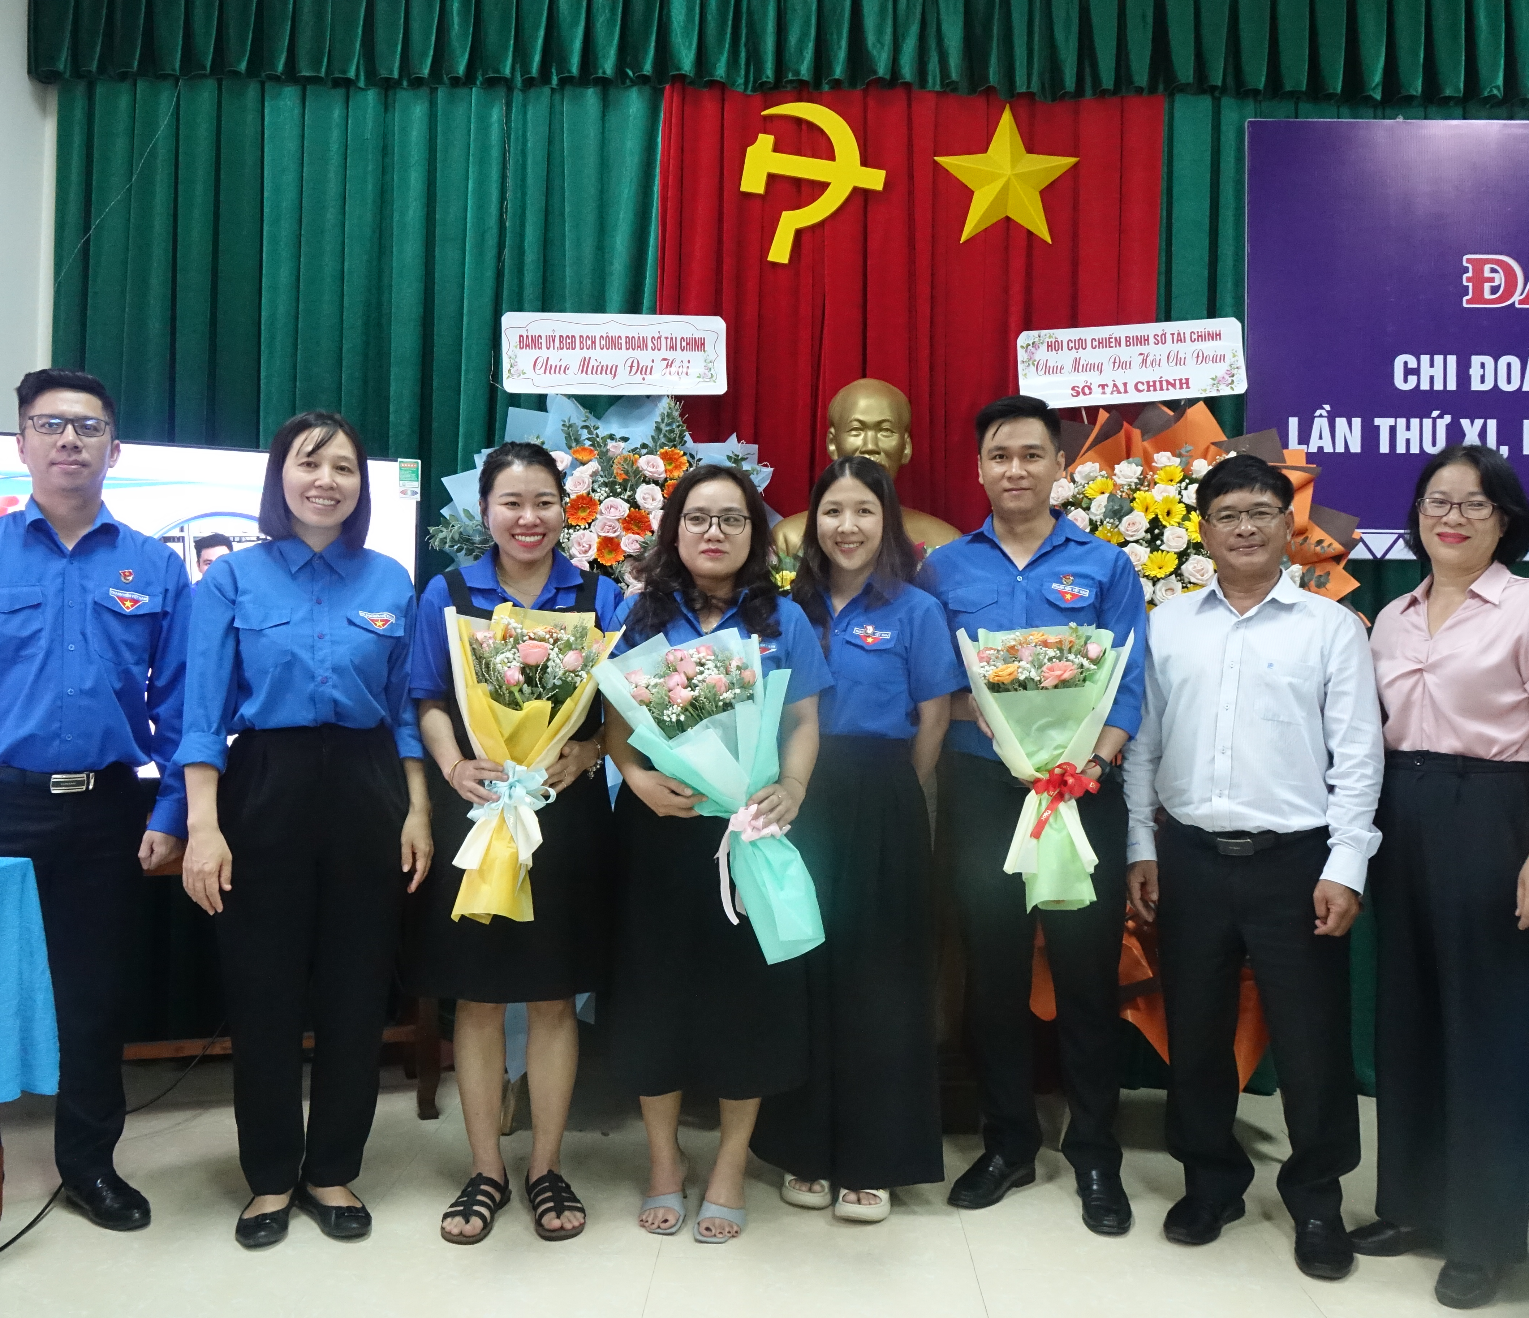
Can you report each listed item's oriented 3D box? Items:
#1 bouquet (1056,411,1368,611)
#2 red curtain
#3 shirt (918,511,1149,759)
[{"bbox_3d":[1.075,-0.315,3.420,0.800,0.620,0.320,0,-2,6],"label":"bouquet"},{"bbox_3d":[0.367,-0.230,3.650,1.340,2.750,0.130,1,-1,0],"label":"red curtain"},{"bbox_3d":[0.556,-0.045,2.880,0.490,0.540,0.300,0,-2,17],"label":"shirt"}]

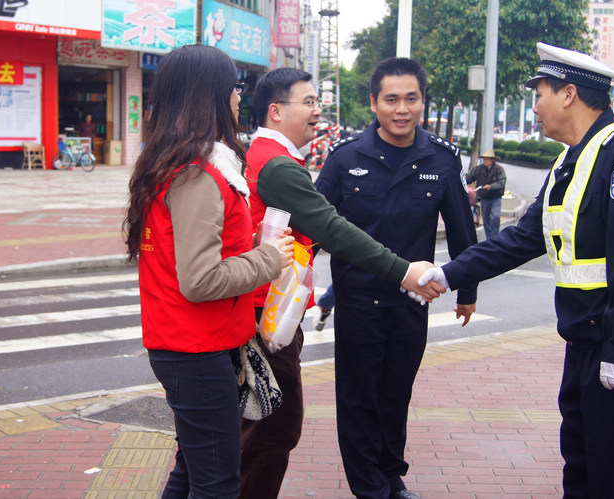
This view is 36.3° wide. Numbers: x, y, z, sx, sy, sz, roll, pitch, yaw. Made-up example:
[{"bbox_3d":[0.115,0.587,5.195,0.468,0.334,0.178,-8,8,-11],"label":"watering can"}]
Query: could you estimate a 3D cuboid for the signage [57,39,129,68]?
[{"bbox_3d":[-6.039,-5.600,26.500,2.250,0.900,0.150,-6,10,-42],"label":"signage"}]

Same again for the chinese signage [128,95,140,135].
[{"bbox_3d":[-5.088,-3.977,27.600,0.380,1.120,0.040,-6,10,-42],"label":"chinese signage"}]

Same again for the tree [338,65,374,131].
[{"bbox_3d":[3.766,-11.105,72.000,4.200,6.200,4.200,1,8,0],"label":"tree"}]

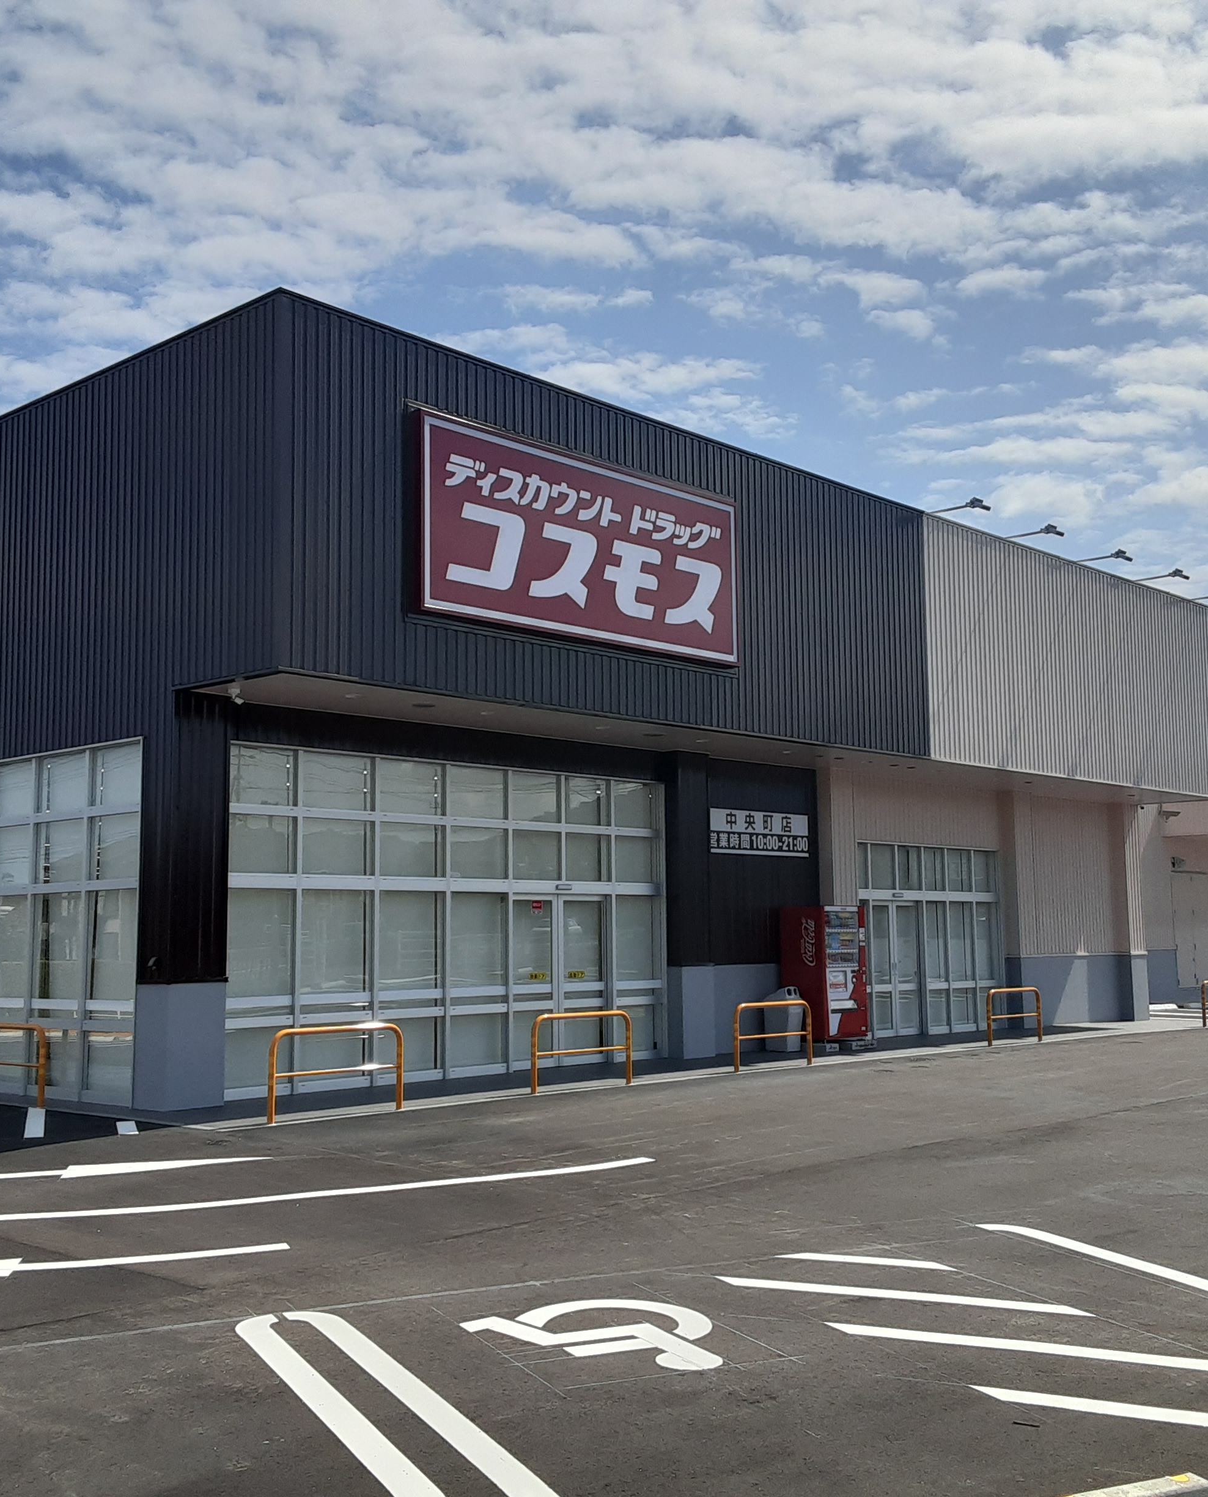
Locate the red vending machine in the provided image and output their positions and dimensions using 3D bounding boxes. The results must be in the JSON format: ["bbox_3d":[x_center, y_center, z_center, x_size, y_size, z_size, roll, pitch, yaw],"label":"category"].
[{"bbox_3d":[3.049,3.103,21.375,0.727,1.853,0.980,-7,-9,43],"label":"red vending machine"}]

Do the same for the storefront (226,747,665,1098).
[{"bbox_3d":[-1.424,1.892,17.379,0.152,3.429,6.484,-7,-9,43],"label":"storefront"}]

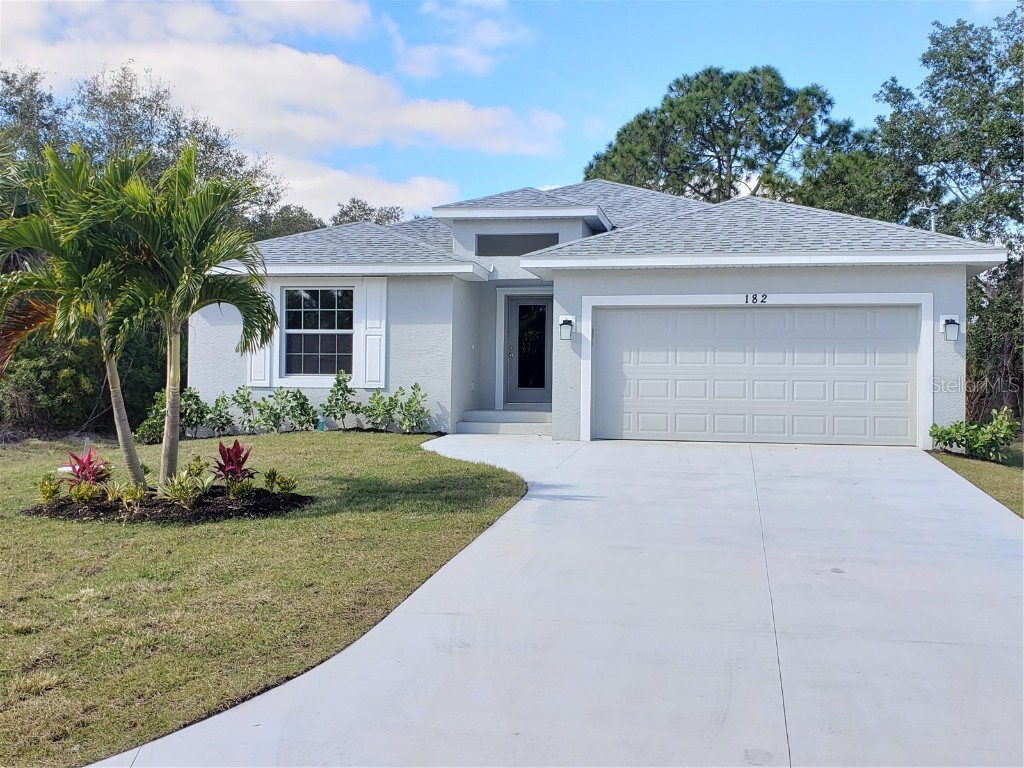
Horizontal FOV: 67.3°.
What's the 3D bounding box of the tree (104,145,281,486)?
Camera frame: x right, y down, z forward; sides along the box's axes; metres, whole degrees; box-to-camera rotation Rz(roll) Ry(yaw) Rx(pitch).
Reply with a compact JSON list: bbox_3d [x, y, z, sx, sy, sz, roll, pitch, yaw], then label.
[{"bbox_3d":[-3.500,-0.765,8.400,1.840,3.720,1.800,1,0,0],"label":"tree"}]

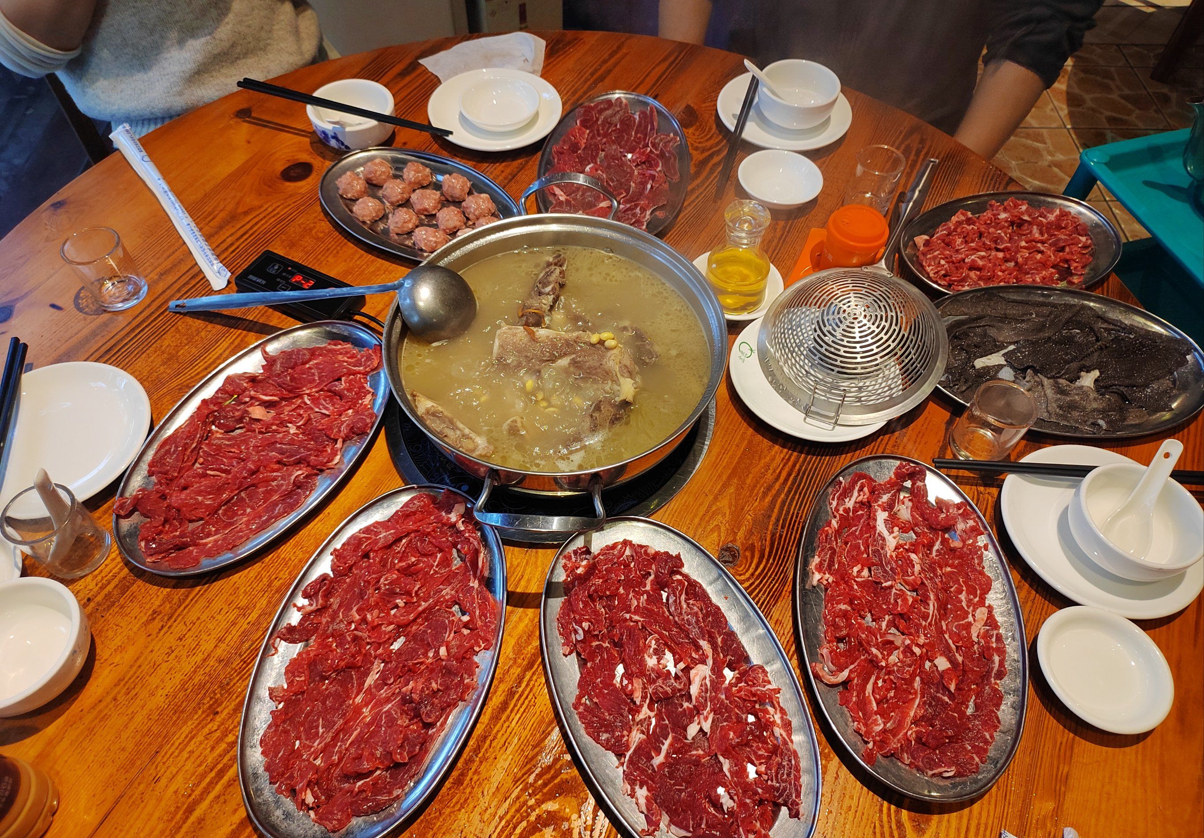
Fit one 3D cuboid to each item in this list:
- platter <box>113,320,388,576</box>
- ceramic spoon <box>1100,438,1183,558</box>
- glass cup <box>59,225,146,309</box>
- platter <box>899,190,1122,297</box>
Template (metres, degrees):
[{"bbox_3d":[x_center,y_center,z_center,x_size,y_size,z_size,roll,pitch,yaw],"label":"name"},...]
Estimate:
[{"bbox_3d":[-0.314,0.019,0.743,0.184,0.025,0.300,25,59,14],"label":"platter"},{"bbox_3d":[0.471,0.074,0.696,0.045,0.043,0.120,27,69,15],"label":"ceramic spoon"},{"bbox_3d":[-0.510,-0.153,0.827,0.055,0.069,0.055,1,56,-1],"label":"glass cup"},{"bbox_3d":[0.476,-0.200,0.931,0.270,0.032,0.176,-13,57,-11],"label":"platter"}]

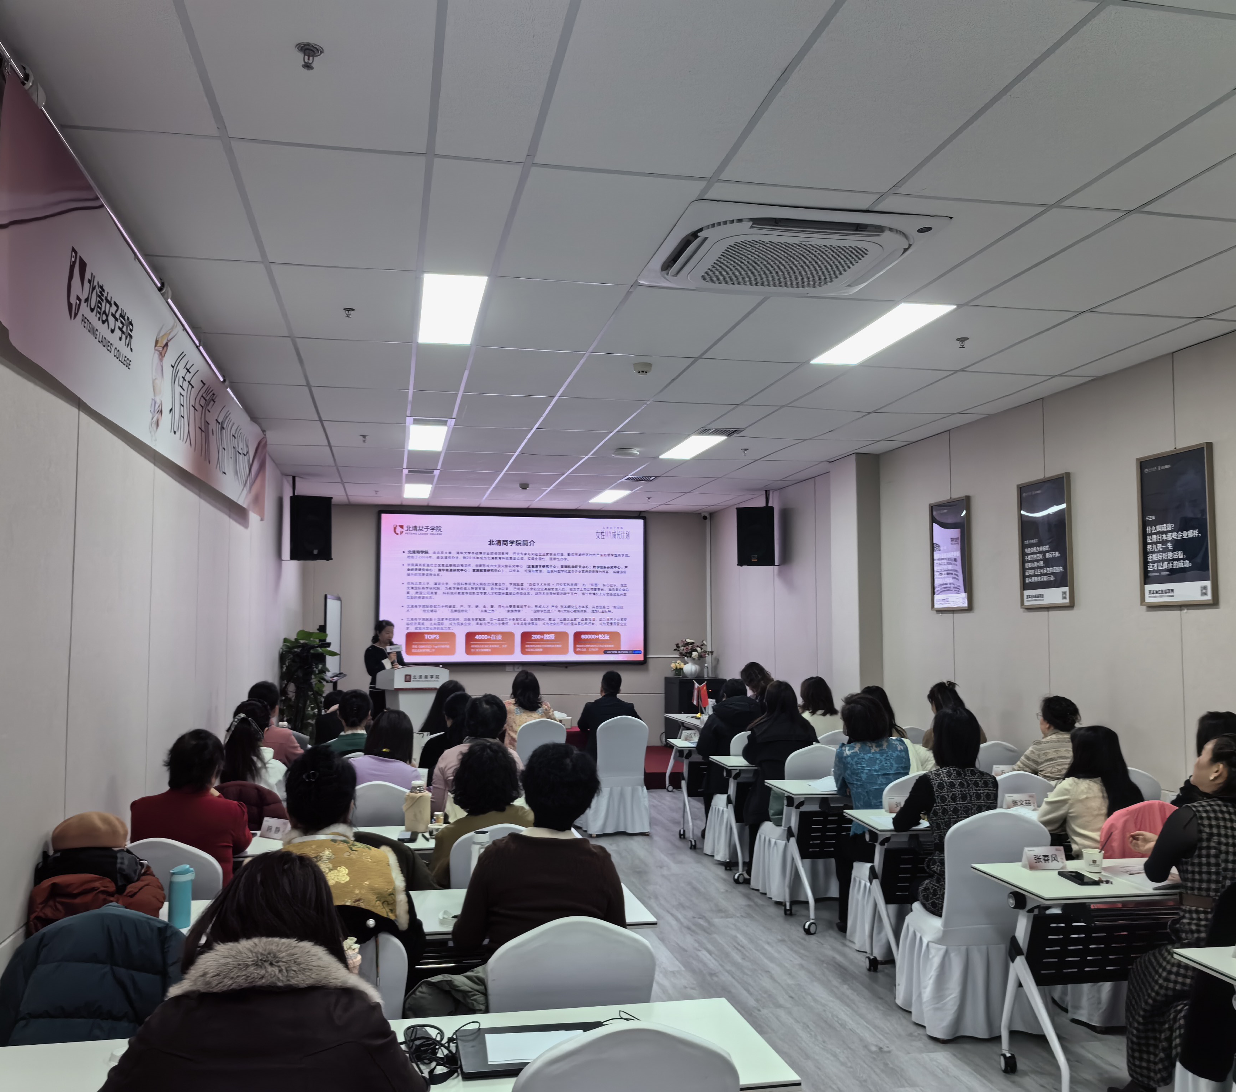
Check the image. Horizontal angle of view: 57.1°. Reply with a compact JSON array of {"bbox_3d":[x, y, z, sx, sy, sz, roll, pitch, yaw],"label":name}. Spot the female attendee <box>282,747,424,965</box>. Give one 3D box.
[{"bbox_3d":[-0.771,1.200,3.095,0.520,1.300,0.700,1,-4,-9],"label":"female attendee"}]

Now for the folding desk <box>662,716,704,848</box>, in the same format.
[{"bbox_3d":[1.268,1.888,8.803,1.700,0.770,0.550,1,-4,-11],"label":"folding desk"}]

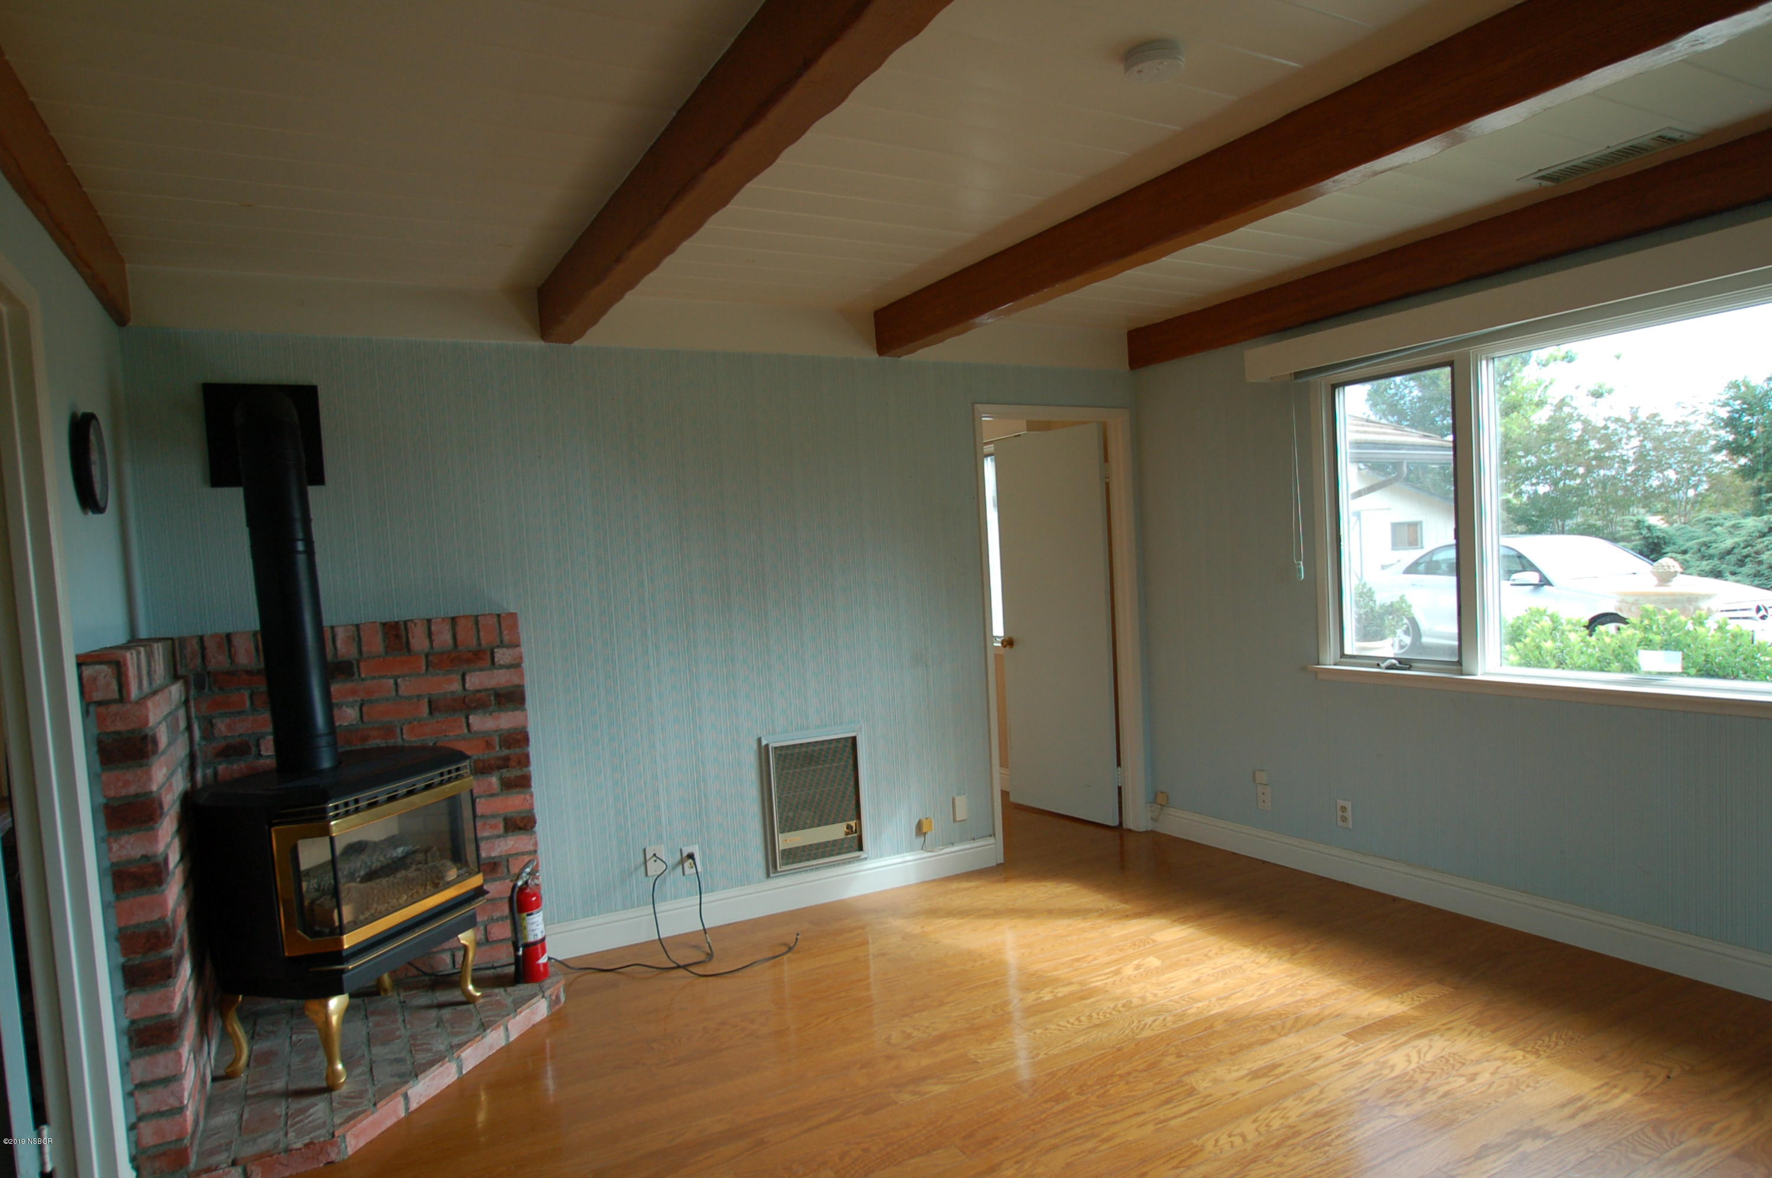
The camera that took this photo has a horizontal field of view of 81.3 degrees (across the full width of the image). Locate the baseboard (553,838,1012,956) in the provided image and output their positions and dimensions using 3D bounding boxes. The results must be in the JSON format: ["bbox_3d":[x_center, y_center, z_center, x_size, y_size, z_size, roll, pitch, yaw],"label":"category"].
[{"bbox_3d":[-0.386,1.253,4.240,2.010,0.129,0.018,-4,1,-27],"label":"baseboard"}]

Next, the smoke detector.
[{"bbox_3d":[0.590,-1.140,2.265,0.132,0.042,0.132,-4,1,-27],"label":"smoke detector"}]

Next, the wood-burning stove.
[{"bbox_3d":[-1.730,0.362,3.121,0.640,1.975,0.770,-3,1,18],"label":"wood-burning stove"}]

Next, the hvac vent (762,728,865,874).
[{"bbox_3d":[-0.292,0.873,4.271,0.437,0.567,0.055,-4,1,-27],"label":"hvac vent"}]

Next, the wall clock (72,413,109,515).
[{"bbox_3d":[-2.041,-0.324,2.645,0.040,0.255,0.255,-4,1,-27],"label":"wall clock"}]

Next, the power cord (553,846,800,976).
[{"bbox_3d":[-0.749,1.172,3.768,0.880,0.355,0.480,-4,1,-27],"label":"power cord"}]

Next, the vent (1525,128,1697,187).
[{"bbox_3d":[2.077,-1.242,2.984,0.172,0.015,0.395,-4,1,-27],"label":"vent"}]

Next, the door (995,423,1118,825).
[{"bbox_3d":[0.897,0.189,5.531,0.038,2.030,0.810,-4,1,-36],"label":"door"}]

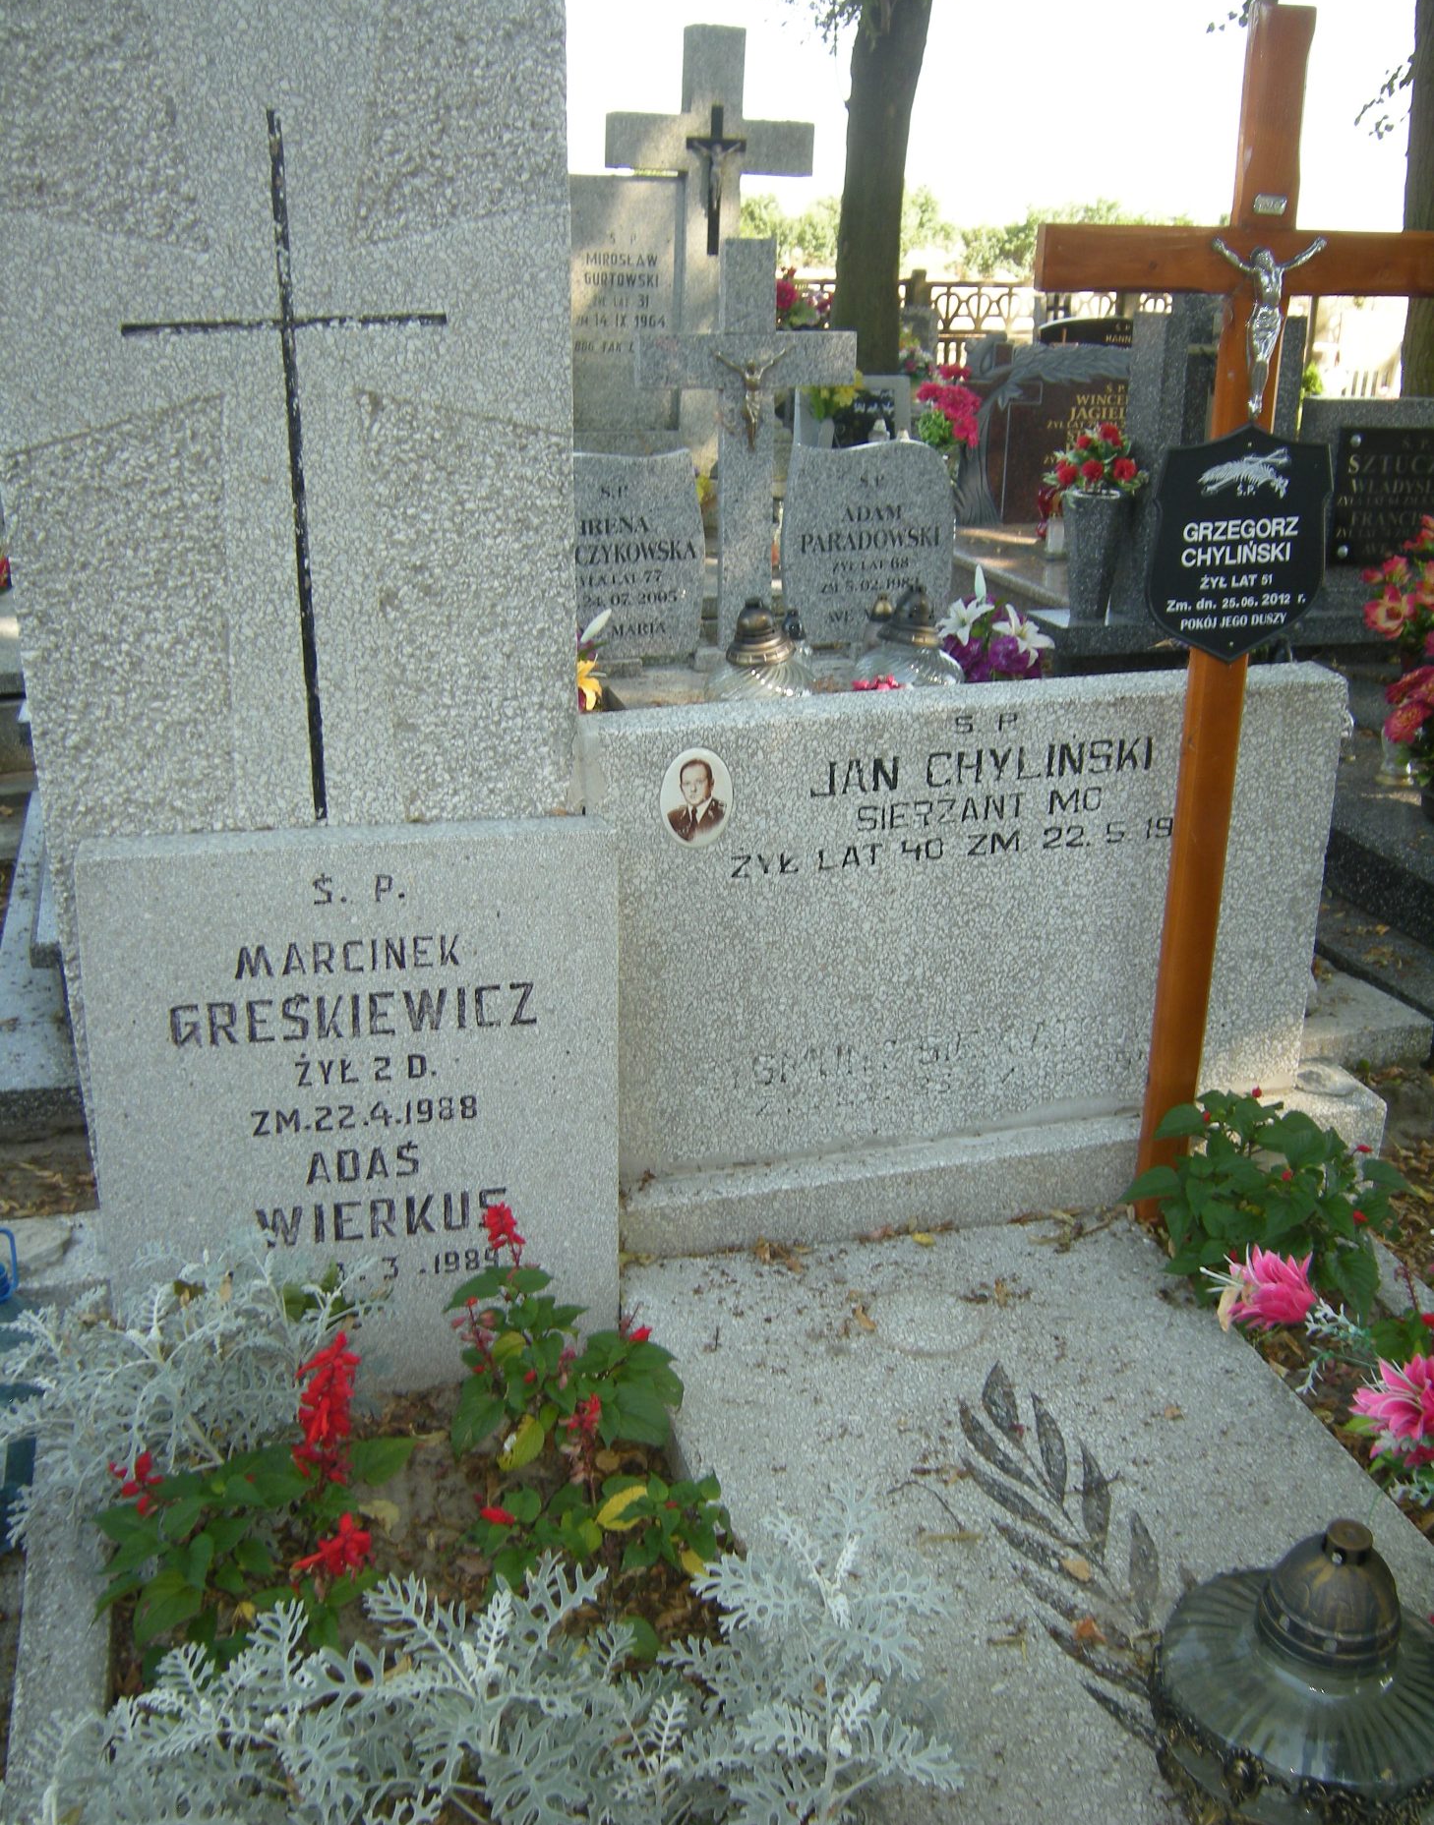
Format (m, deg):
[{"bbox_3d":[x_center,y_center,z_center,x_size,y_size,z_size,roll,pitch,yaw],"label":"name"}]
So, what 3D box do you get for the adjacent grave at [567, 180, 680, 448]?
[{"bbox_3d":[-0.418,-2.584,7.340,0.493,1.054,0.130,-5,21,-15],"label":"adjacent grave"}]

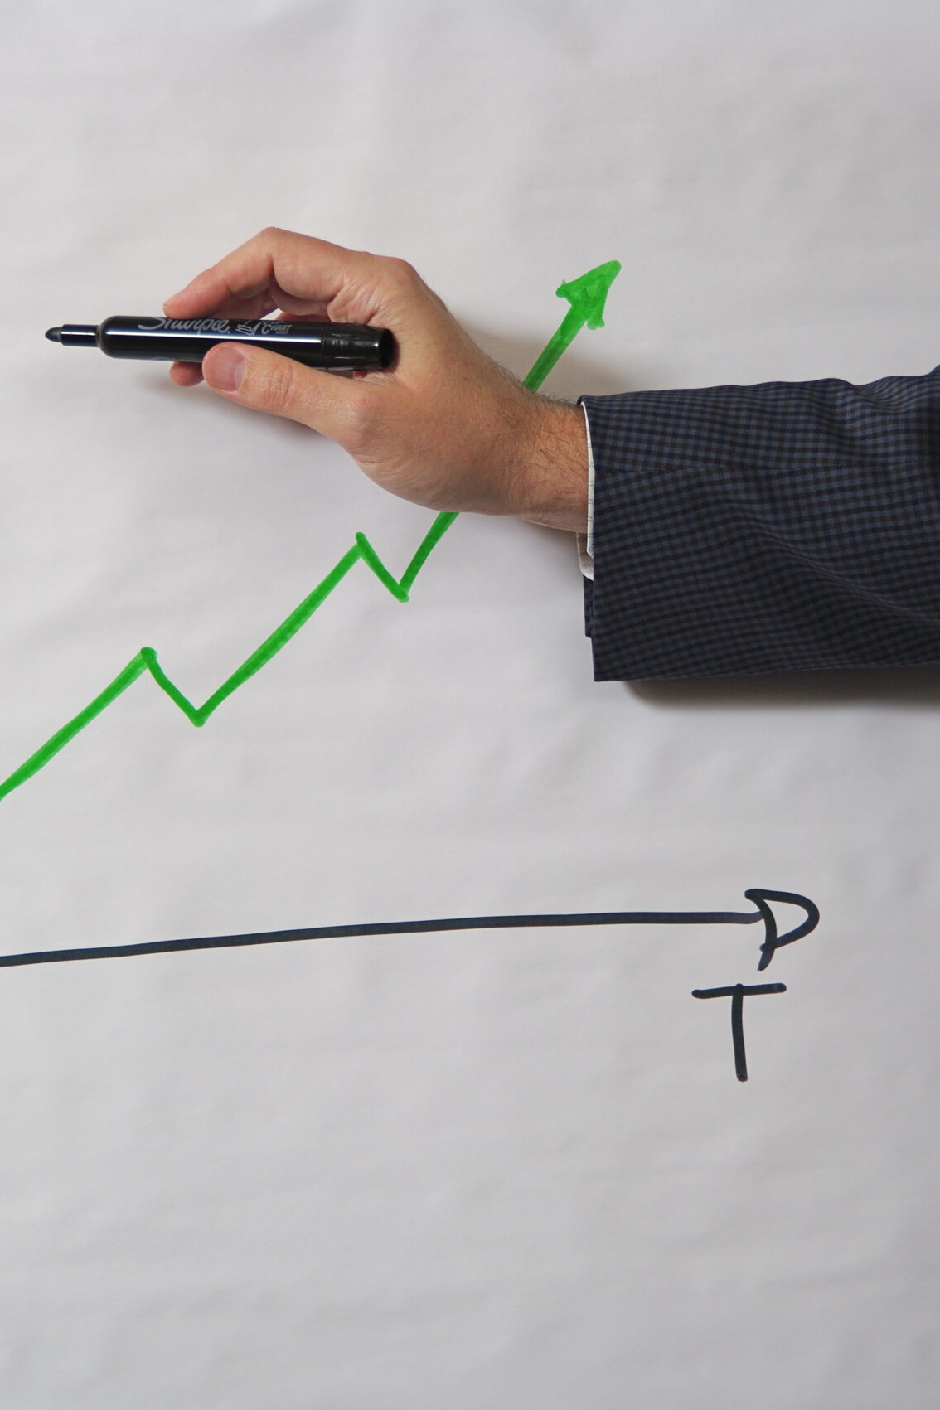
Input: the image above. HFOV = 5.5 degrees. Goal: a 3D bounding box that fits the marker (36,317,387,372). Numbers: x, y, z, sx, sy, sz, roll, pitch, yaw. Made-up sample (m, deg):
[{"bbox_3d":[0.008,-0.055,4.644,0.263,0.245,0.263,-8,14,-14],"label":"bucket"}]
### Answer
[{"bbox_3d":[-0.097,-0.140,3.740,0.138,0.018,0.018,3,1,17],"label":"marker"}]

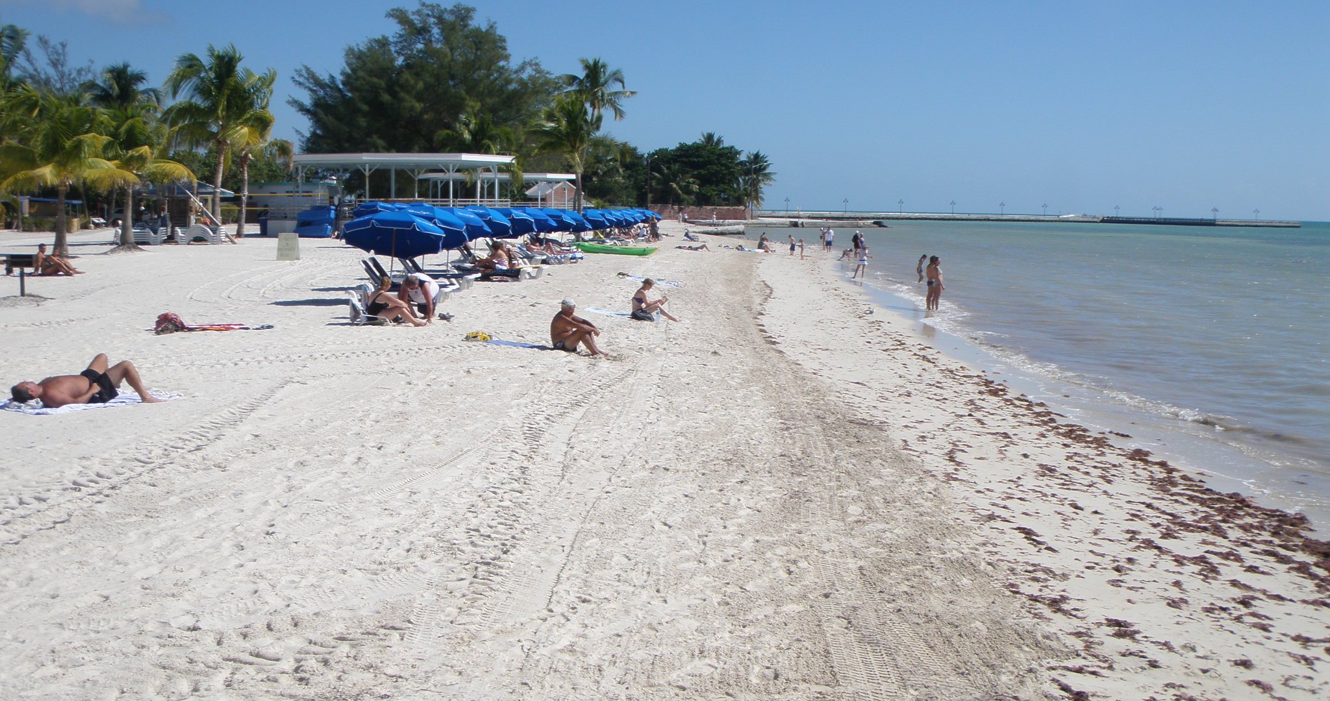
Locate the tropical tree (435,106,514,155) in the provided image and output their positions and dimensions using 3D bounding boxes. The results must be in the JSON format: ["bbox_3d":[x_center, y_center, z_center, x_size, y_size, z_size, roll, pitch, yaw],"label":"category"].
[{"bbox_3d":[-12.069,-11.550,95.000,5.600,8.200,5.600,1,6,0],"label":"tropical tree"}]

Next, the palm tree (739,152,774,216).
[{"bbox_3d":[17.525,-31.675,278.206,6.800,13.400,6.800,1,6,0],"label":"palm tree"}]

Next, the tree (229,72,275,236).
[{"bbox_3d":[-23.145,-10.990,81.000,4.000,9.400,4.000,1,6,0],"label":"tree"}]

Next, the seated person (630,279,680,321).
[{"bbox_3d":[-0.178,-0.964,27.800,0.900,0.800,0.450,3,6,15],"label":"seated person"}]

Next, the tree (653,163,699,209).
[{"bbox_3d":[1.379,-24.553,228.000,7.200,9.000,7.200,1,6,0],"label":"tree"}]

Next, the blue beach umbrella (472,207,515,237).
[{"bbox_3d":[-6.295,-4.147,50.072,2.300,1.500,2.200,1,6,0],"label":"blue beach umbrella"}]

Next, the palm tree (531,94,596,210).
[{"bbox_3d":[-5.768,-10.288,82.387,3.900,8.000,3.900,1,6,0],"label":"palm tree"}]

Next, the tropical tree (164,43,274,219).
[{"bbox_3d":[-25.916,-12.047,84.000,5.400,10.800,5.600,1,6,0],"label":"tropical tree"}]

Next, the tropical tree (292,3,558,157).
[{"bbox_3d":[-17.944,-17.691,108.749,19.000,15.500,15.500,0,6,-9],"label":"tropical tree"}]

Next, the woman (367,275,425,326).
[{"bbox_3d":[-4.710,-0.875,25.600,0.980,0.870,0.500,2,6,8],"label":"woman"}]

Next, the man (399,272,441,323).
[{"bbox_3d":[-4.510,-0.954,26.844,0.680,0.920,0.850,5,7,33],"label":"man"}]

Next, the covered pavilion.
[{"bbox_3d":[-16.217,-9.769,88.500,14.000,4.000,13.000,-1,6,-20],"label":"covered pavilion"}]

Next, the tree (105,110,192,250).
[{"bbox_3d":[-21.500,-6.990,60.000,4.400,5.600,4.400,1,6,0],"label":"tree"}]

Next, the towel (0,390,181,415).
[{"bbox_3d":[-5.640,0.480,14.225,0.850,0.060,1.680,6,7,40],"label":"towel"}]

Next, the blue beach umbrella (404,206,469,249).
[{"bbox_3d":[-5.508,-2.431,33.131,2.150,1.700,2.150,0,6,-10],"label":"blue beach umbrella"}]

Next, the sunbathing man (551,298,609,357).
[{"bbox_3d":[-1.317,-0.360,22.341,0.900,0.840,0.550,4,6,25],"label":"sunbathing man"}]

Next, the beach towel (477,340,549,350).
[{"bbox_3d":[-2.169,-0.081,22.804,1.500,0.050,0.750,2,6,12],"label":"beach towel"}]

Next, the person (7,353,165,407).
[{"bbox_3d":[-5.726,0.275,14.356,1.330,0.450,0.620,-4,8,-43],"label":"person"}]

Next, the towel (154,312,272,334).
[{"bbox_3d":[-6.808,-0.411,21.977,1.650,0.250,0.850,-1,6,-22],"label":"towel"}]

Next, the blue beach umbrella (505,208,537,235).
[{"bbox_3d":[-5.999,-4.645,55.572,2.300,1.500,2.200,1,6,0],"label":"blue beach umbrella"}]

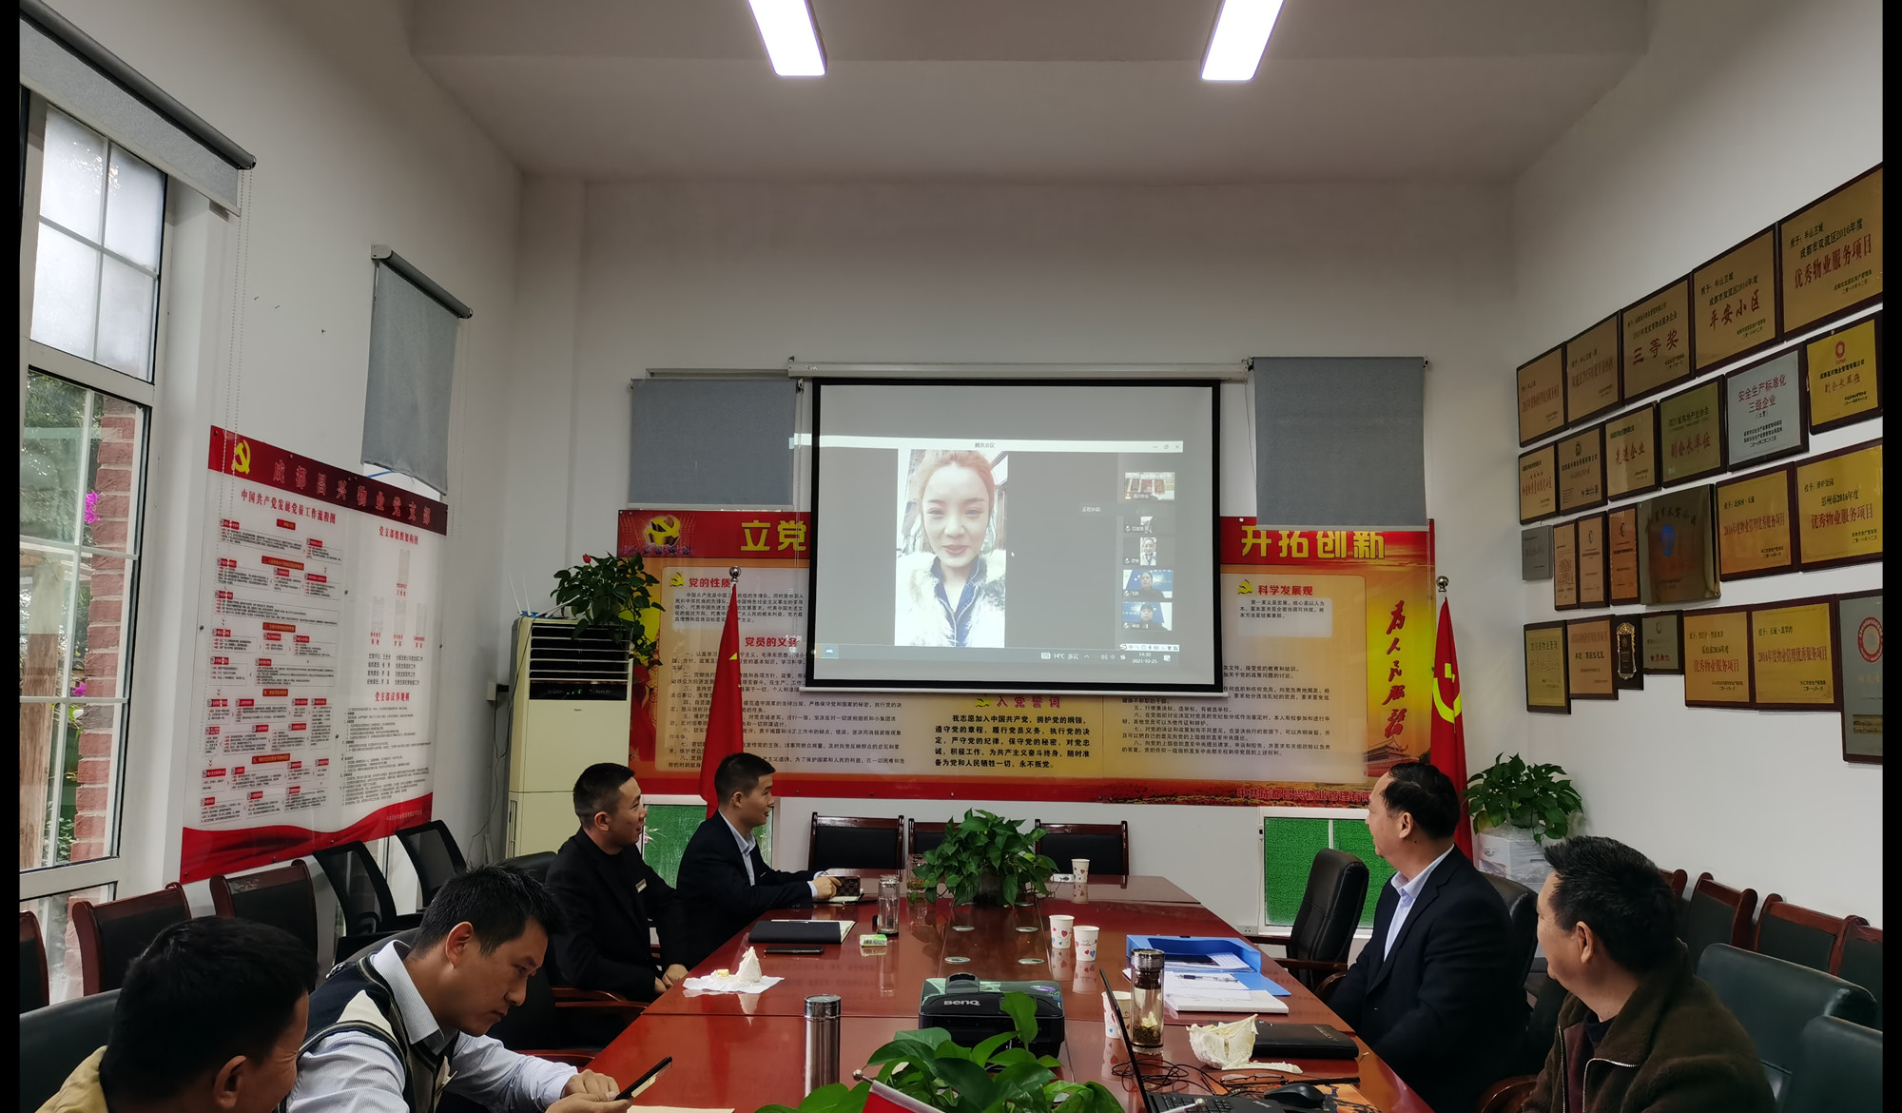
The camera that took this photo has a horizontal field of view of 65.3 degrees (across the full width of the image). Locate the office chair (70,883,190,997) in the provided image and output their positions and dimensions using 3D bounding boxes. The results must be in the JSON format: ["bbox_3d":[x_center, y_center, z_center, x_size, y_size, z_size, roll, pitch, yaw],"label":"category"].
[{"bbox_3d":[-1.961,1.385,3.967,0.580,0.930,0.550,1,-6,2],"label":"office chair"}]

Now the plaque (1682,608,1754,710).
[{"bbox_3d":[2.669,0.354,5.149,0.020,0.344,0.463,1,-5,1],"label":"plaque"}]

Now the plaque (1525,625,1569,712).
[{"bbox_3d":[2.896,0.543,7.207,0.025,0.433,0.510,1,-5,0],"label":"plaque"}]

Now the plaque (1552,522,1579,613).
[{"bbox_3d":[2.702,0.048,6.487,0.020,0.375,0.256,1,-5,1],"label":"plaque"}]

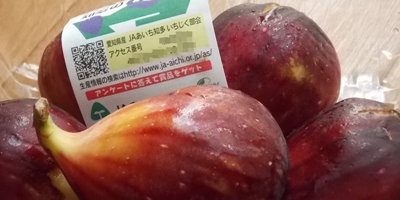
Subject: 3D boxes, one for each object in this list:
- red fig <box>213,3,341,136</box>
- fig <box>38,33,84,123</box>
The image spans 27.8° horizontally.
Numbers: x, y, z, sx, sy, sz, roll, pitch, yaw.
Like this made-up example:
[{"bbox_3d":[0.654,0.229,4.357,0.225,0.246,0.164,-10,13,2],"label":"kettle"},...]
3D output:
[{"bbox_3d":[0.029,-0.009,0.350,0.062,0.066,0.061,2,21,-1],"label":"red fig"},{"bbox_3d":[-0.041,-0.007,0.354,0.056,0.066,0.056,2,21,-1],"label":"fig"}]

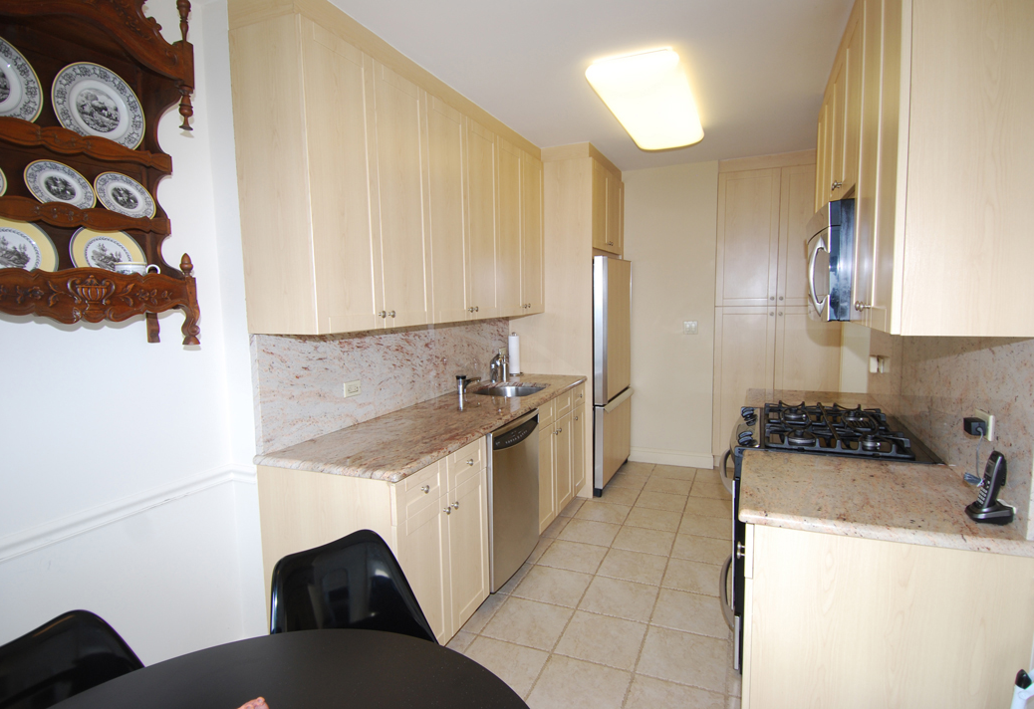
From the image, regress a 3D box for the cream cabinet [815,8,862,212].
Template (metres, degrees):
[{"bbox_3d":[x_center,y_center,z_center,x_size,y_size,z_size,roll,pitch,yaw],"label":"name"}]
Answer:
[{"bbox_3d":[1.487,-0.905,2.213,0.294,0.565,1.139,1,6,24],"label":"cream cabinet"}]

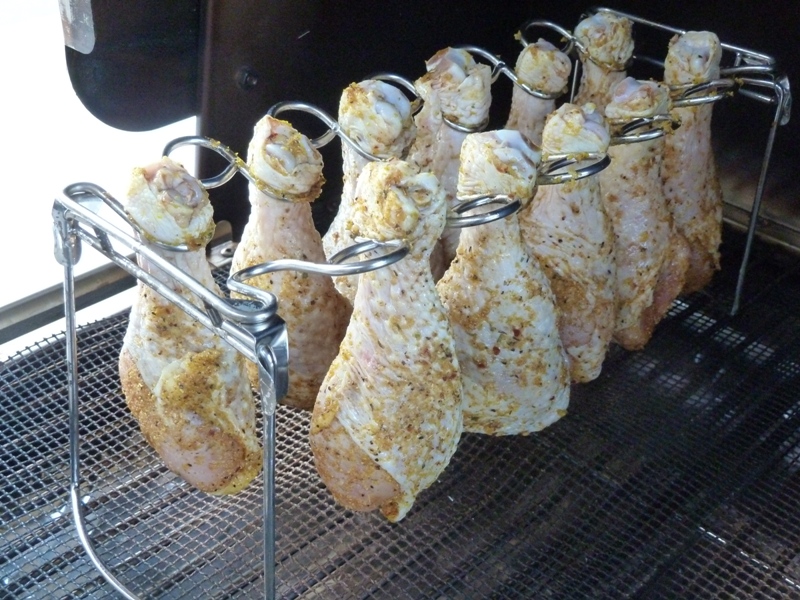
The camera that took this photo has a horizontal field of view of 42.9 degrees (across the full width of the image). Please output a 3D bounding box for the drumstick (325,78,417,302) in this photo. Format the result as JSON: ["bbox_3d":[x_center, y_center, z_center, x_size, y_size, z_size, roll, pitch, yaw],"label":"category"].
[{"bbox_3d":[-0.012,-0.035,0.461,0.052,0.133,0.052,0,32,-1],"label":"drumstick"}]

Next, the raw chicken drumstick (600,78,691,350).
[{"bbox_3d":[0.117,-0.037,0.491,0.051,0.141,0.052,0,31,17],"label":"raw chicken drumstick"}]

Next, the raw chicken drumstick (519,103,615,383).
[{"bbox_3d":[0.076,-0.022,0.453,0.053,0.136,0.051,3,32,11],"label":"raw chicken drumstick"}]

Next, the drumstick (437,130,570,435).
[{"bbox_3d":[0.041,-0.004,0.419,0.058,0.138,0.054,-1,32,8],"label":"drumstick"}]

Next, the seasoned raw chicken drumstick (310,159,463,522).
[{"bbox_3d":[-0.004,0.021,0.394,0.062,0.159,0.058,1,32,-1],"label":"seasoned raw chicken drumstick"}]

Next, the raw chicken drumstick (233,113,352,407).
[{"bbox_3d":[-0.047,-0.012,0.428,0.053,0.137,0.053,-3,32,-6],"label":"raw chicken drumstick"}]

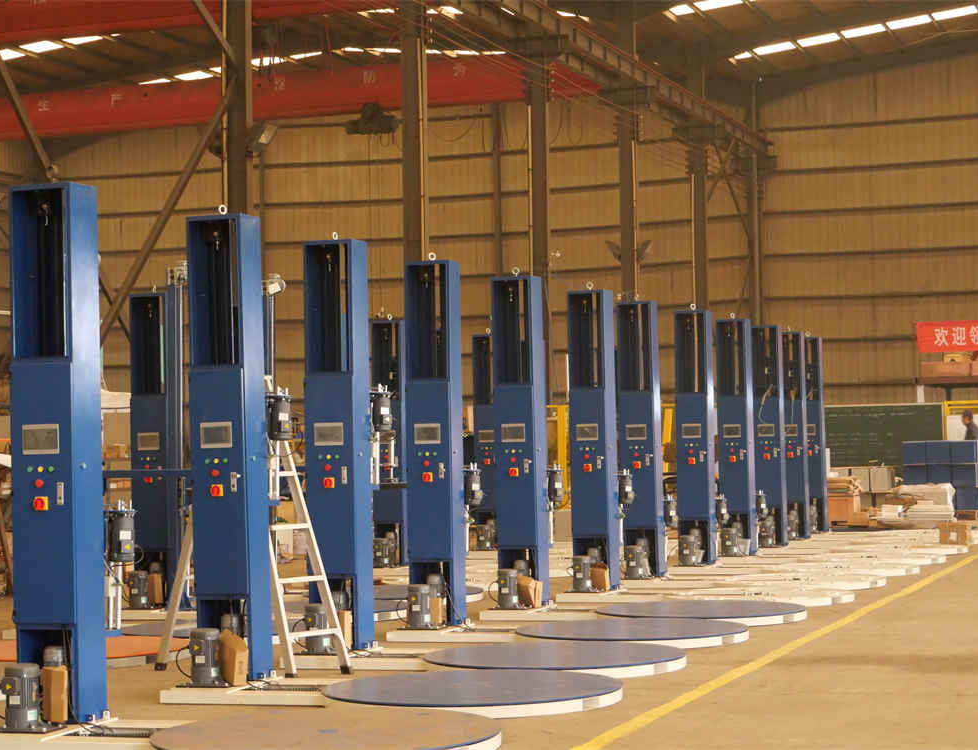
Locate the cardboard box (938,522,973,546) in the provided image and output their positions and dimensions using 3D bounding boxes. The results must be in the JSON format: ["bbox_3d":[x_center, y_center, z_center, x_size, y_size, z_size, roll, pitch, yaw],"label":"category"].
[{"bbox_3d":[5.559,1.900,24.129,0.320,0.250,0.280,-2,-2,28],"label":"cardboard box"}]

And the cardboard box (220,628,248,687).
[{"bbox_3d":[-1.438,1.604,11.430,0.120,0.300,0.140,-1,-2,-21],"label":"cardboard box"}]

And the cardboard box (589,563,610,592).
[{"bbox_3d":[0.973,1.795,17.875,0.180,0.235,0.080,-3,-2,38],"label":"cardboard box"}]

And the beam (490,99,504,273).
[{"bbox_3d":[0.331,-2.769,60.605,0.220,12.480,0.280,-2,-2,21],"label":"beam"}]

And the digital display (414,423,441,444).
[{"bbox_3d":[-0.449,0.438,14.935,0.205,0.147,0.040,-2,-2,21],"label":"digital display"}]

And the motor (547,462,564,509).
[{"bbox_3d":[0.553,0.919,16.750,0.120,0.350,0.135,0,-2,-25],"label":"motor"}]

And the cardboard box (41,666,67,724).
[{"bbox_3d":[-2.147,1.589,10.021,0.135,0.255,0.065,-3,-2,32],"label":"cardboard box"}]

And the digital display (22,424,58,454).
[{"bbox_3d":[-2.247,0.325,10.157,0.213,0.149,0.030,-2,-2,21],"label":"digital display"}]

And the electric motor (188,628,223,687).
[{"bbox_3d":[-1.600,1.599,11.414,0.169,0.308,0.199,-2,-2,22],"label":"electric motor"}]

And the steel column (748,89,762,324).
[{"bbox_3d":[7.696,-2.561,57.946,0.380,11.530,0.280,-2,-2,21],"label":"steel column"}]

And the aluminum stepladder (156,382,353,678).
[{"bbox_3d":[-1.520,0.943,12.851,1.120,1.860,0.540,-3,-3,43],"label":"aluminum stepladder"}]

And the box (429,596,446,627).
[{"bbox_3d":[-0.374,1.726,14.758,0.095,0.214,0.095,-2,-2,30],"label":"box"}]

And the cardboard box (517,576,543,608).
[{"bbox_3d":[0.336,1.755,16.330,0.180,0.240,0.090,-3,-2,38],"label":"cardboard box"}]

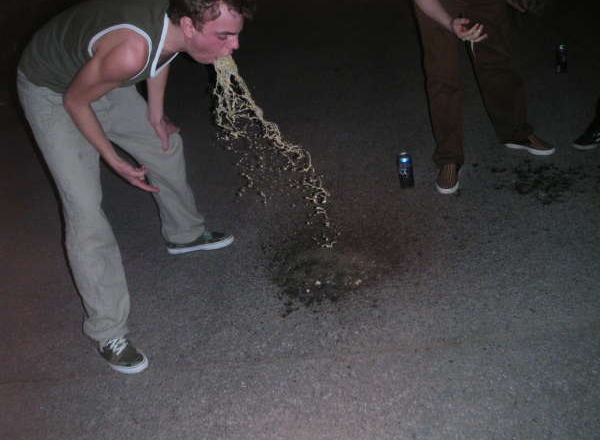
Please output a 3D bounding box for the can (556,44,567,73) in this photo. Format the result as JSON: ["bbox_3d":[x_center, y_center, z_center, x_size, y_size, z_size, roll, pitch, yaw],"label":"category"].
[{"bbox_3d":[1.654,-1.013,4.152,0.066,0.158,0.066,-6,28,3],"label":"can"}]

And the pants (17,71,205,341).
[{"bbox_3d":[-0.678,-0.140,2.373,0.420,0.890,0.780,-2,29,11],"label":"pants"}]

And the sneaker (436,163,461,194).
[{"bbox_3d":[0.688,-0.224,3.066,0.105,0.100,0.285,-1,29,12],"label":"sneaker"}]

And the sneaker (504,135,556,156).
[{"bbox_3d":[1.146,-0.406,3.282,0.280,0.100,0.105,19,38,40],"label":"sneaker"}]

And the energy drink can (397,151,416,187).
[{"bbox_3d":[0.496,-0.231,3.069,0.066,0.158,0.066,-6,28,3],"label":"energy drink can"}]

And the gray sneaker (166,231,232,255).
[{"bbox_3d":[-0.430,0.065,2.828,0.288,0.100,0.108,-10,28,-4],"label":"gray sneaker"}]

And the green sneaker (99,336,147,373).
[{"bbox_3d":[-0.619,0.410,2.239,0.108,0.100,0.288,-28,34,-33],"label":"green sneaker"}]

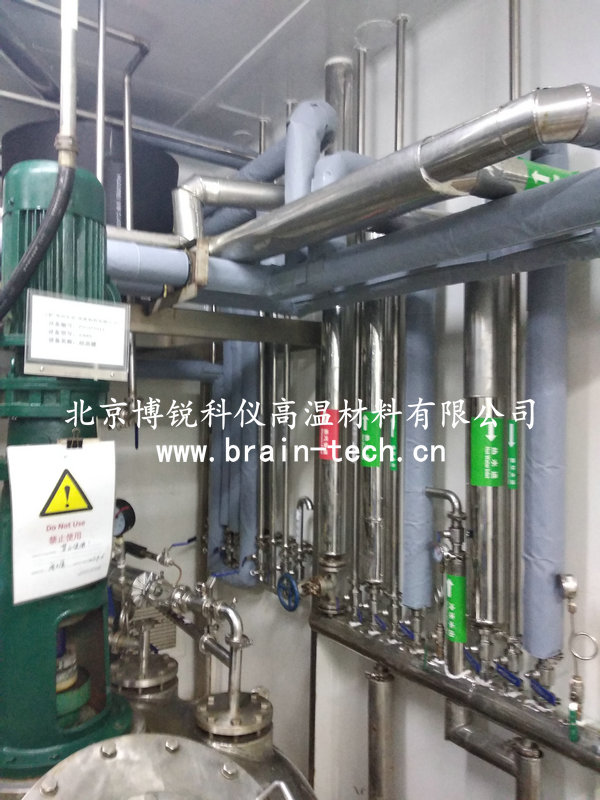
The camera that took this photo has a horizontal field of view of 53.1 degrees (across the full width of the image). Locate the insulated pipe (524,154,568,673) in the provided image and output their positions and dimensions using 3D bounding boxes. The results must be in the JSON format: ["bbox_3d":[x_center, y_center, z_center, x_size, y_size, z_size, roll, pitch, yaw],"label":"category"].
[{"bbox_3d":[0.624,0.000,1.530,0.095,1.300,0.095,1,0,-35],"label":"insulated pipe"}]

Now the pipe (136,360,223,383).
[{"bbox_3d":[-0.662,-0.156,3.250,0.530,0.108,0.108,2,-3,-36],"label":"pipe"}]

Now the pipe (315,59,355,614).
[{"bbox_3d":[0.137,-0.235,2.240,0.110,2.060,0.110,1,0,-35],"label":"pipe"}]

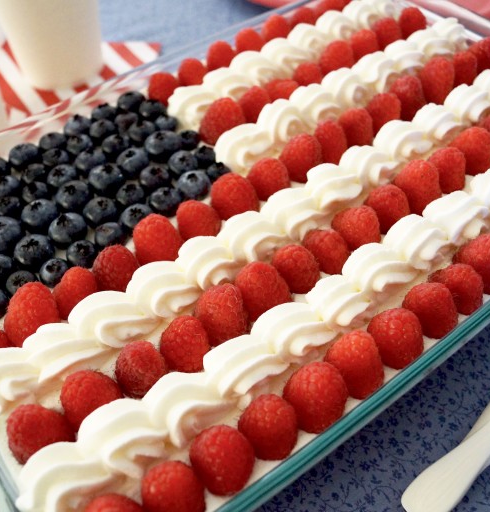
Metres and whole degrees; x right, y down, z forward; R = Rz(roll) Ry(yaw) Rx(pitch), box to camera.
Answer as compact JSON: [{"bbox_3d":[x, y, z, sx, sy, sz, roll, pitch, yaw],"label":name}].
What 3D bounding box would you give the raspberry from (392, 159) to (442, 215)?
[{"bbox_3d":[0.078,-0.032,0.264,0.022,0.025,0.022,-2,52,3],"label":"raspberry"}]

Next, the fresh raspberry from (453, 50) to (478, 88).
[{"bbox_3d":[0.118,-0.102,0.314,0.017,0.018,0.017,-32,58,-20],"label":"fresh raspberry"}]

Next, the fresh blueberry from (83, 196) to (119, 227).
[{"bbox_3d":[-0.068,-0.021,0.272,0.016,0.013,0.016,-1,54,1],"label":"fresh blueberry"}]

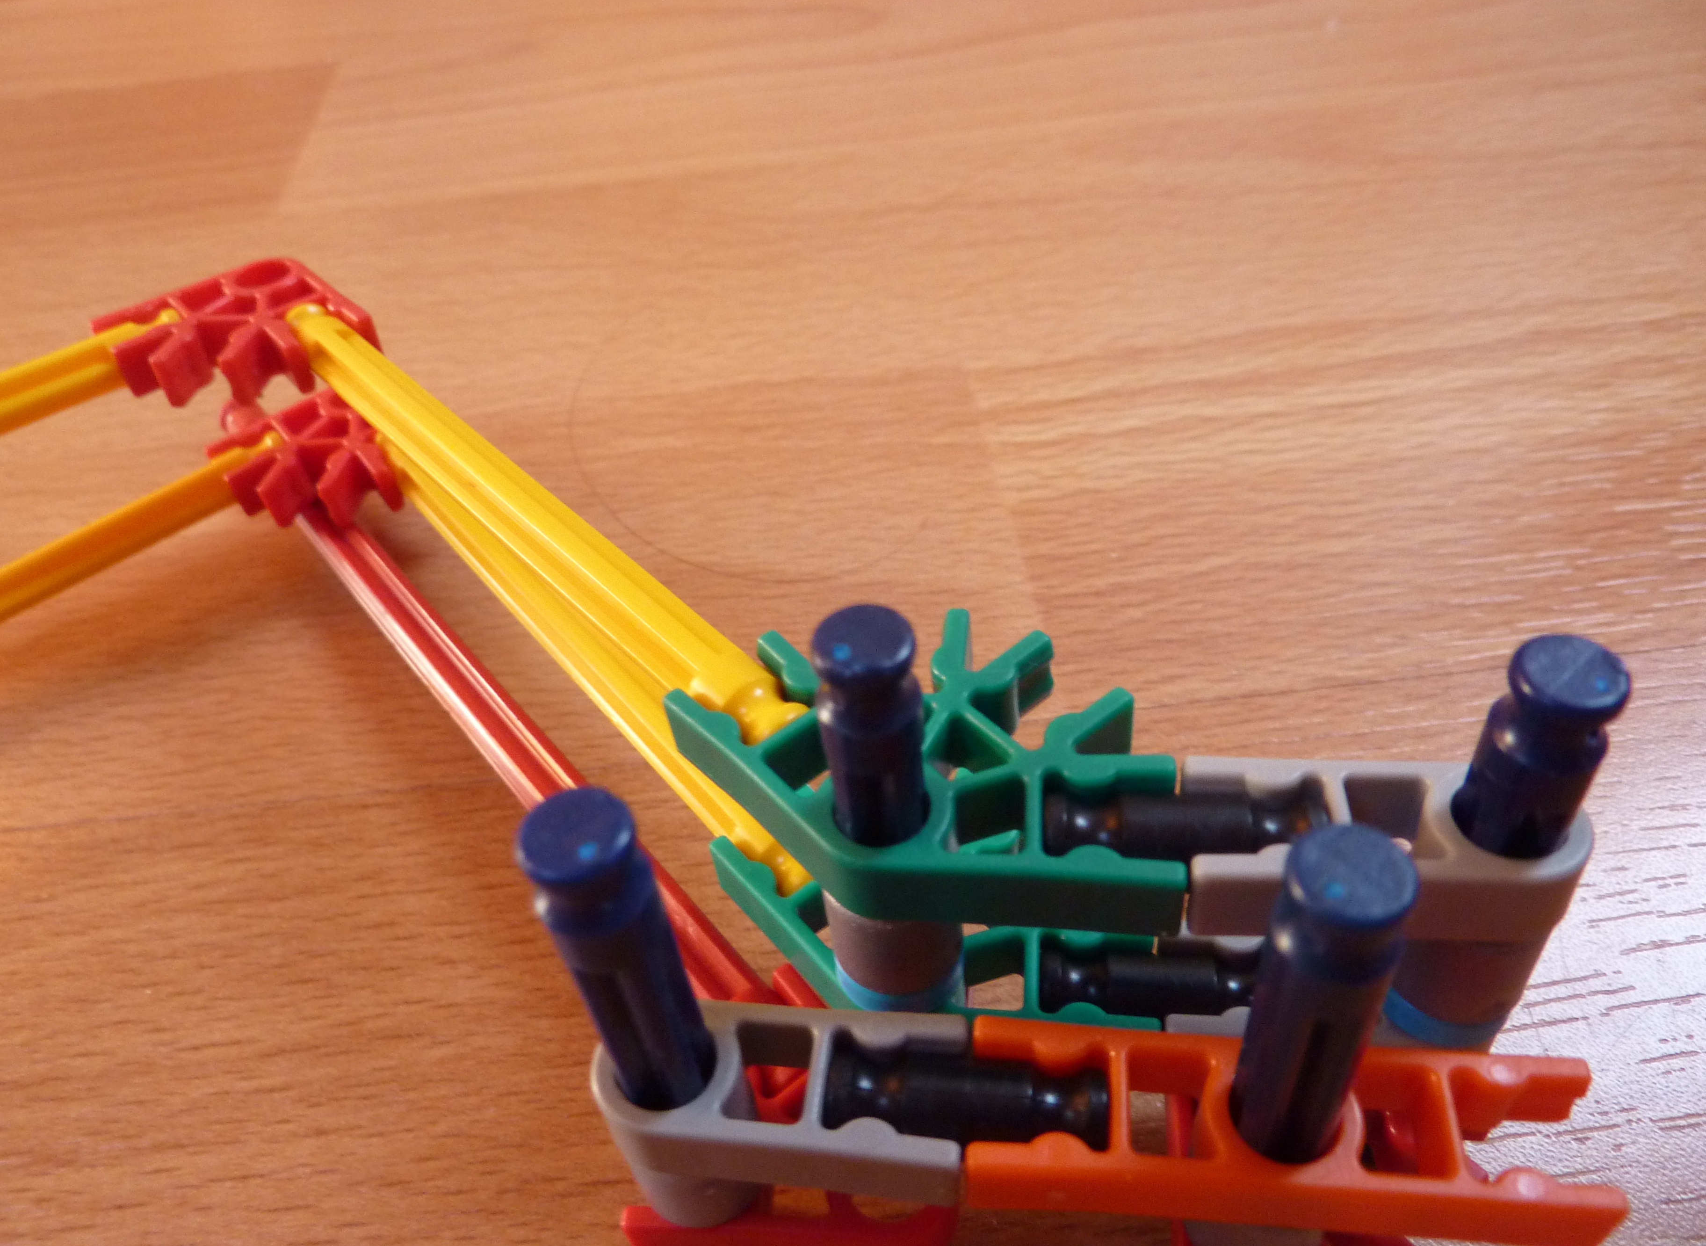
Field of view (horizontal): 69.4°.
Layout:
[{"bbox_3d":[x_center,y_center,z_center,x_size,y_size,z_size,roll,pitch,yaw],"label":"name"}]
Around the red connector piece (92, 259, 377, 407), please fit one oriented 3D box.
[{"bbox_3d":[-0.069,-0.032,0.139,0.023,0.006,0.023,-32,49,-24],"label":"red connector piece"}]

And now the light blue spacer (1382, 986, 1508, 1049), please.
[{"bbox_3d":[0.041,0.024,0.087,0.010,0.003,0.010,0,44,7],"label":"light blue spacer"}]

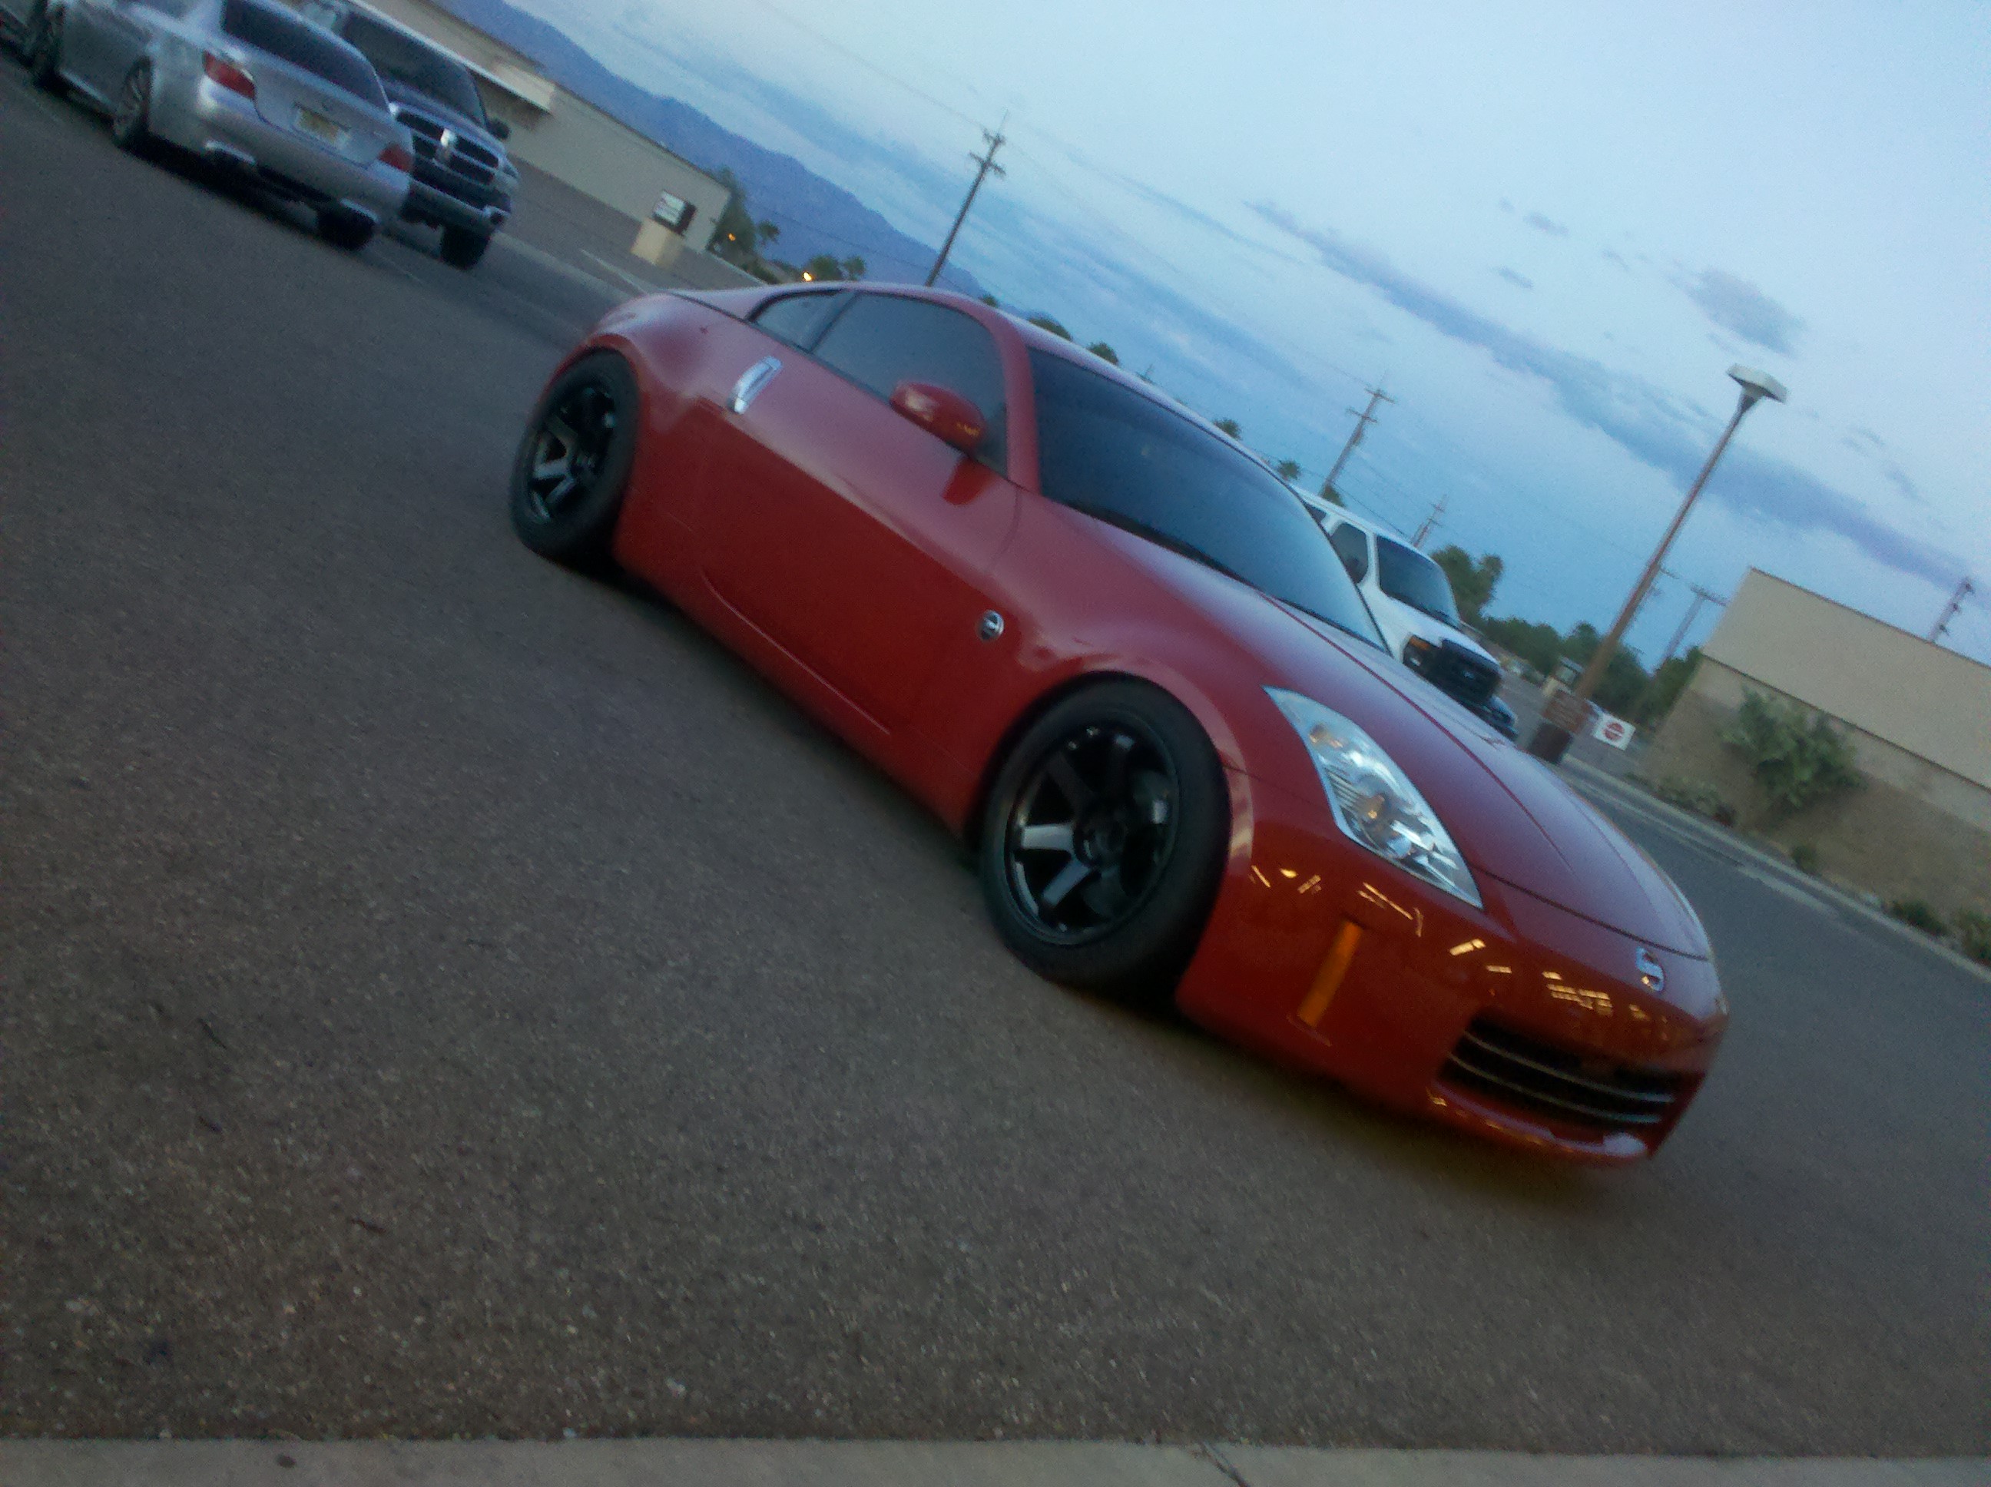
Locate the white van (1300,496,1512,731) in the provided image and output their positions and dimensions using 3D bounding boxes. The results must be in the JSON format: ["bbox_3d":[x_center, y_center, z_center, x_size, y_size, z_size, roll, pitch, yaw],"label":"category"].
[{"bbox_3d":[3.633,-1.920,20.637,2.030,2.100,5.600,19,12,-42],"label":"white van"}]

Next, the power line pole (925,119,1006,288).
[{"bbox_3d":[-2.497,-23.450,81.927,2.400,13.000,0.350,25,9,-9],"label":"power line pole"}]

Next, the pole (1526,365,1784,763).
[{"bbox_3d":[11.466,-2.998,29.915,0.900,7.400,0.900,18,13,-44],"label":"pole"}]

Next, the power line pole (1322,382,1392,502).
[{"bbox_3d":[20.362,-15.670,104.300,2.400,13.000,0.350,28,9,6],"label":"power line pole"}]

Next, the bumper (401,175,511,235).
[{"bbox_3d":[-6.401,-6.209,19.400,1.980,0.380,0.420,18,13,-44],"label":"bumper"}]

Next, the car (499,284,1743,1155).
[{"bbox_3d":[0.162,-0.466,5.153,1.830,1.300,4.310,18,13,-44],"label":"car"}]

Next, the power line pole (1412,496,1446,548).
[{"bbox_3d":[36.040,-15.618,149.552,2.400,12.500,0.350,28,9,9],"label":"power line pole"}]

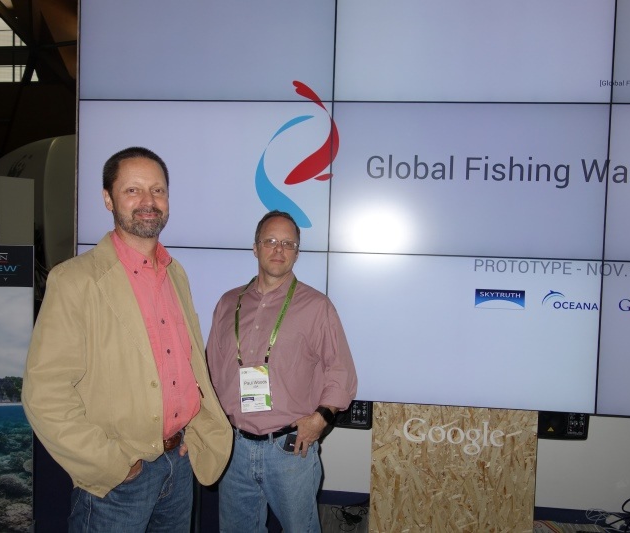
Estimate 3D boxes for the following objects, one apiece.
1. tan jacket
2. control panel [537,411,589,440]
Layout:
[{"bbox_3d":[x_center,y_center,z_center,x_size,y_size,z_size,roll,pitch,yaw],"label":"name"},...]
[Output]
[{"bbox_3d":[-0.486,0.250,1.680,0.370,0.680,0.560,4,3,40],"label":"tan jacket"},{"bbox_3d":[1.176,0.749,2.950,0.250,0.140,0.050,2,3,6],"label":"control panel"}]

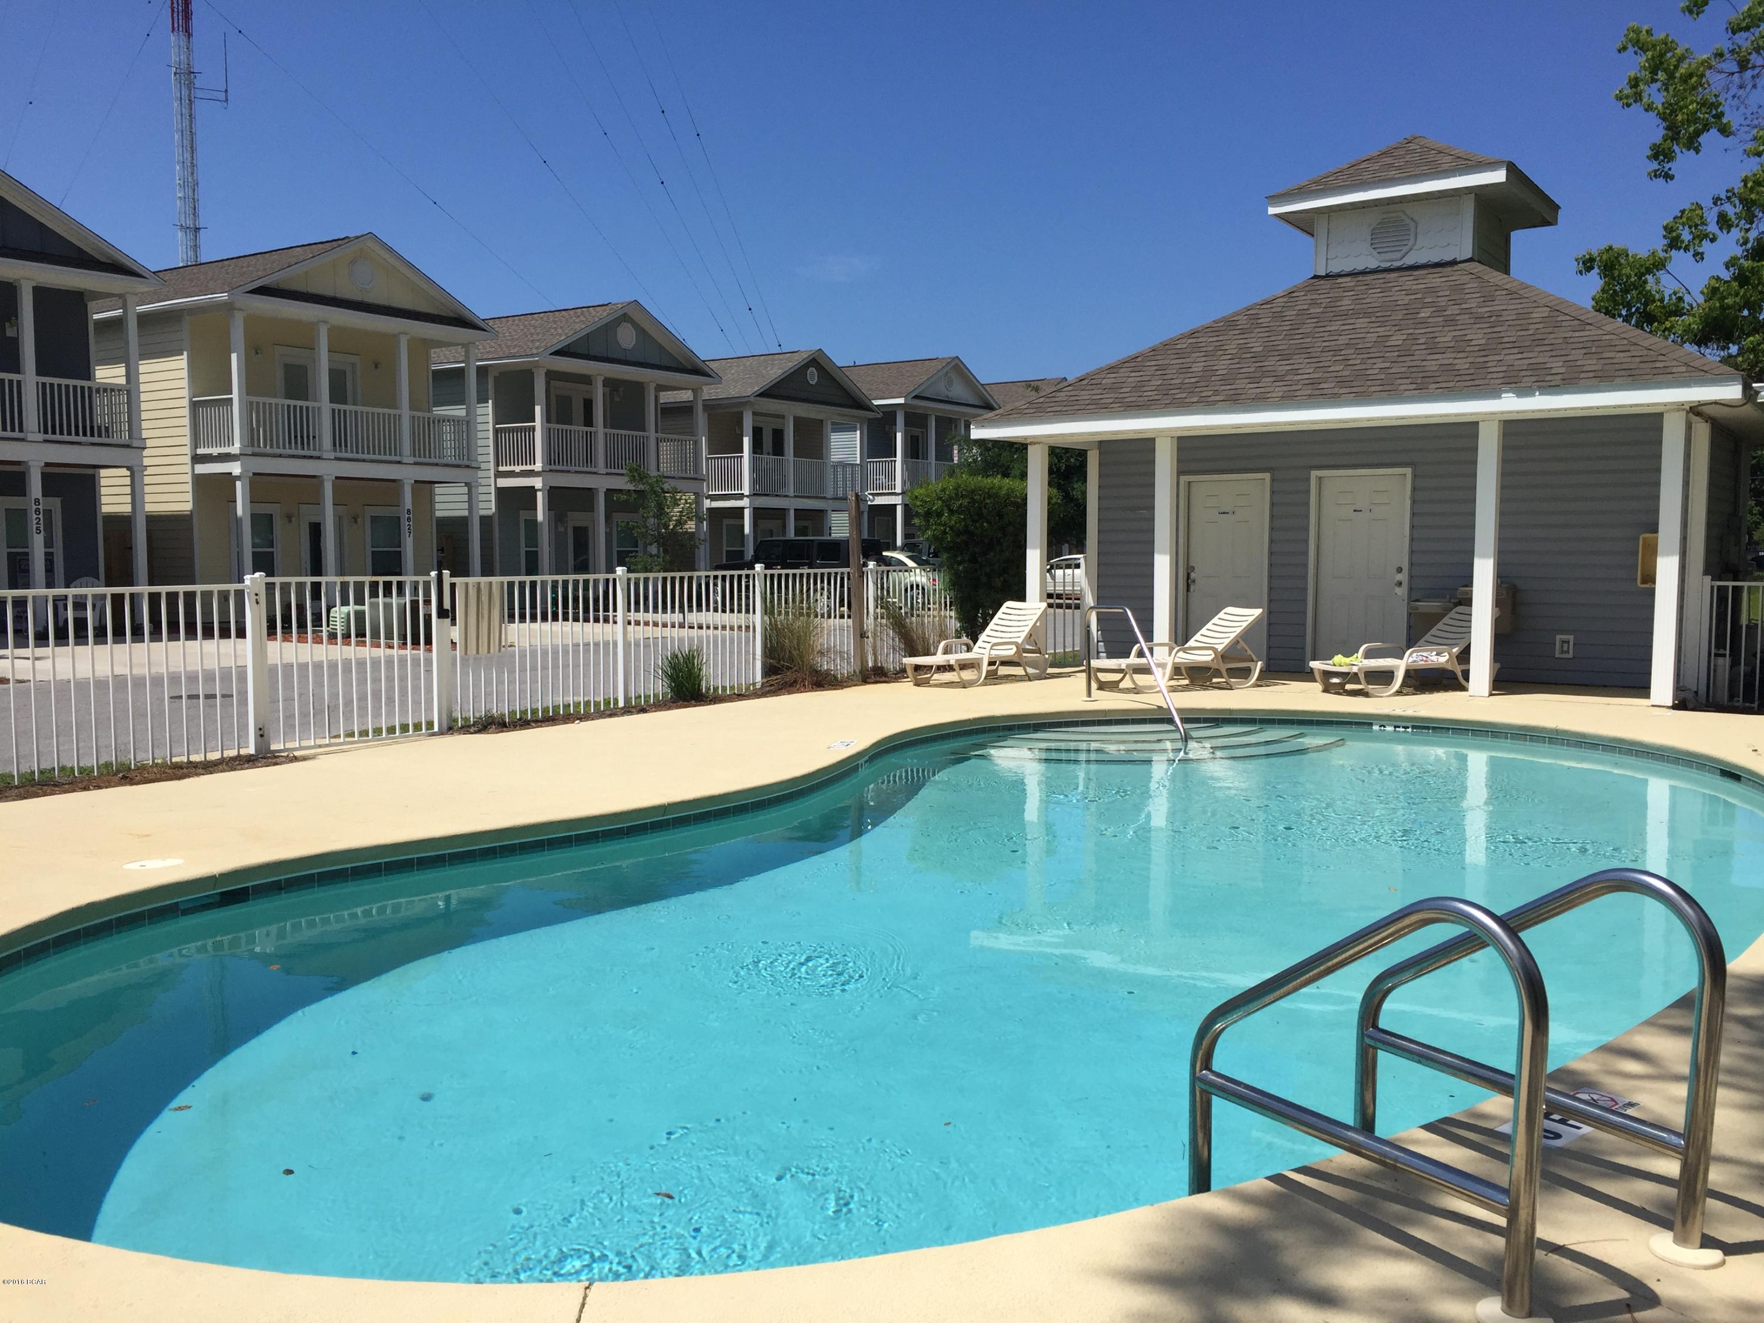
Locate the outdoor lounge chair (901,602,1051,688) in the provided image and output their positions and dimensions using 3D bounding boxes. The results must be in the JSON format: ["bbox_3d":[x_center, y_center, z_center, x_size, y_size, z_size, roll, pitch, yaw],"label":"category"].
[{"bbox_3d":[1.038,-0.192,15.656,0.660,0.840,1.720,4,6,38],"label":"outdoor lounge chair"}]

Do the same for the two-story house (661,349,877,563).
[{"bbox_3d":[-6.053,-5.288,43.560,10.500,6.904,6.100,3,6,33],"label":"two-story house"}]

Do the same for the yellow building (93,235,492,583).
[{"bbox_3d":[-14.107,-4.664,31.334,10.500,7.476,6.100,3,6,33],"label":"yellow building"}]

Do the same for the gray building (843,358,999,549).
[{"bbox_3d":[-1.980,-6.096,49.987,10.500,7.556,6.100,3,6,33],"label":"gray building"}]

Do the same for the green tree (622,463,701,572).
[{"bbox_3d":[-4.405,-2.398,29.785,1.700,3.250,1.650,0,5,0],"label":"green tree"}]

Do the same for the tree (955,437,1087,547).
[{"bbox_3d":[4.007,-4.456,39.879,4.600,5.900,4.400,0,5,0],"label":"tree"}]

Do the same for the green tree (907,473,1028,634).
[{"bbox_3d":[1.136,-1.024,16.818,1.700,2.250,1.600,0,5,0],"label":"green tree"}]

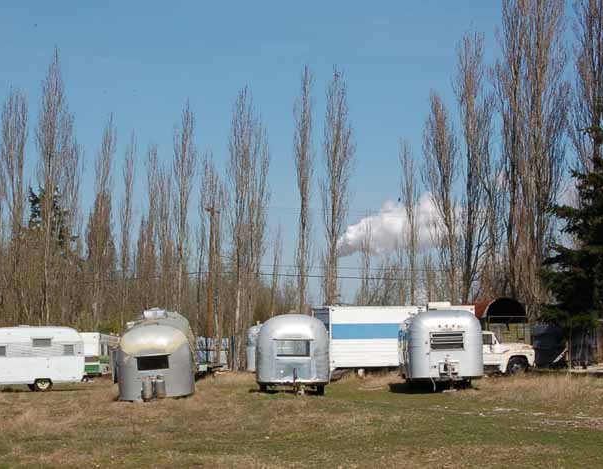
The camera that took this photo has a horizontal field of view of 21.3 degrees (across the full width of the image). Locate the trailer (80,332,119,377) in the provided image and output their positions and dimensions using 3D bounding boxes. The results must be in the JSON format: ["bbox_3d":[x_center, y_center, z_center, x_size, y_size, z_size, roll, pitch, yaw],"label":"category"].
[{"bbox_3d":[-11.700,6.439,86.763,2.300,2.450,6.000,0,-4,-2],"label":"trailer"}]

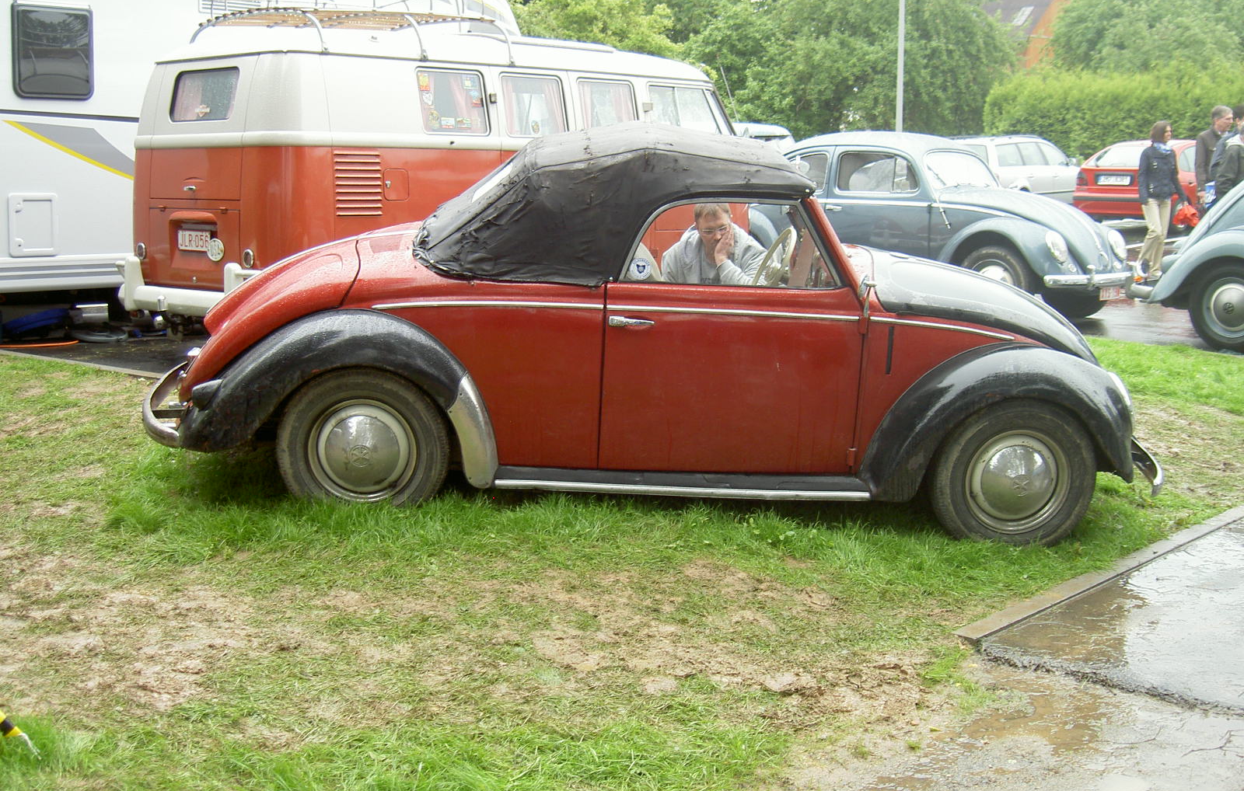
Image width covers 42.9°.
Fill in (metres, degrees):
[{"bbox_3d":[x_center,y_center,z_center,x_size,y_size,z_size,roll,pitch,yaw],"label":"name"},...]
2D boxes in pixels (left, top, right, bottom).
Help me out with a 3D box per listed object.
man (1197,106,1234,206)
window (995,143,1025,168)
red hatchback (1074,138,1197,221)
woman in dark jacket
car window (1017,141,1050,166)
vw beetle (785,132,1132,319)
[{"bbox_3d":[5.854,-1.970,15.600,0.360,1.780,0.520,1,8,10],"label":"man"},{"bbox_3d":[6.769,-4.190,27.600,0.100,0.420,0.950,7,10,42],"label":"window"},{"bbox_3d":[8.541,-3.162,24.411,1.700,1.420,4.150,7,11,43],"label":"red hatchback"},{"bbox_3d":[5.559,-2.031,16.400,0.500,1.670,0.360,-6,10,-40],"label":"woman in dark jacket"},{"bbox_3d":[7.288,-4.277,28.000,0.100,0.420,0.950,7,10,42],"label":"car window"},{"bbox_3d":[2.293,-1.424,13.201,4.070,1.500,1.540,7,10,41],"label":"vw beetle"}]

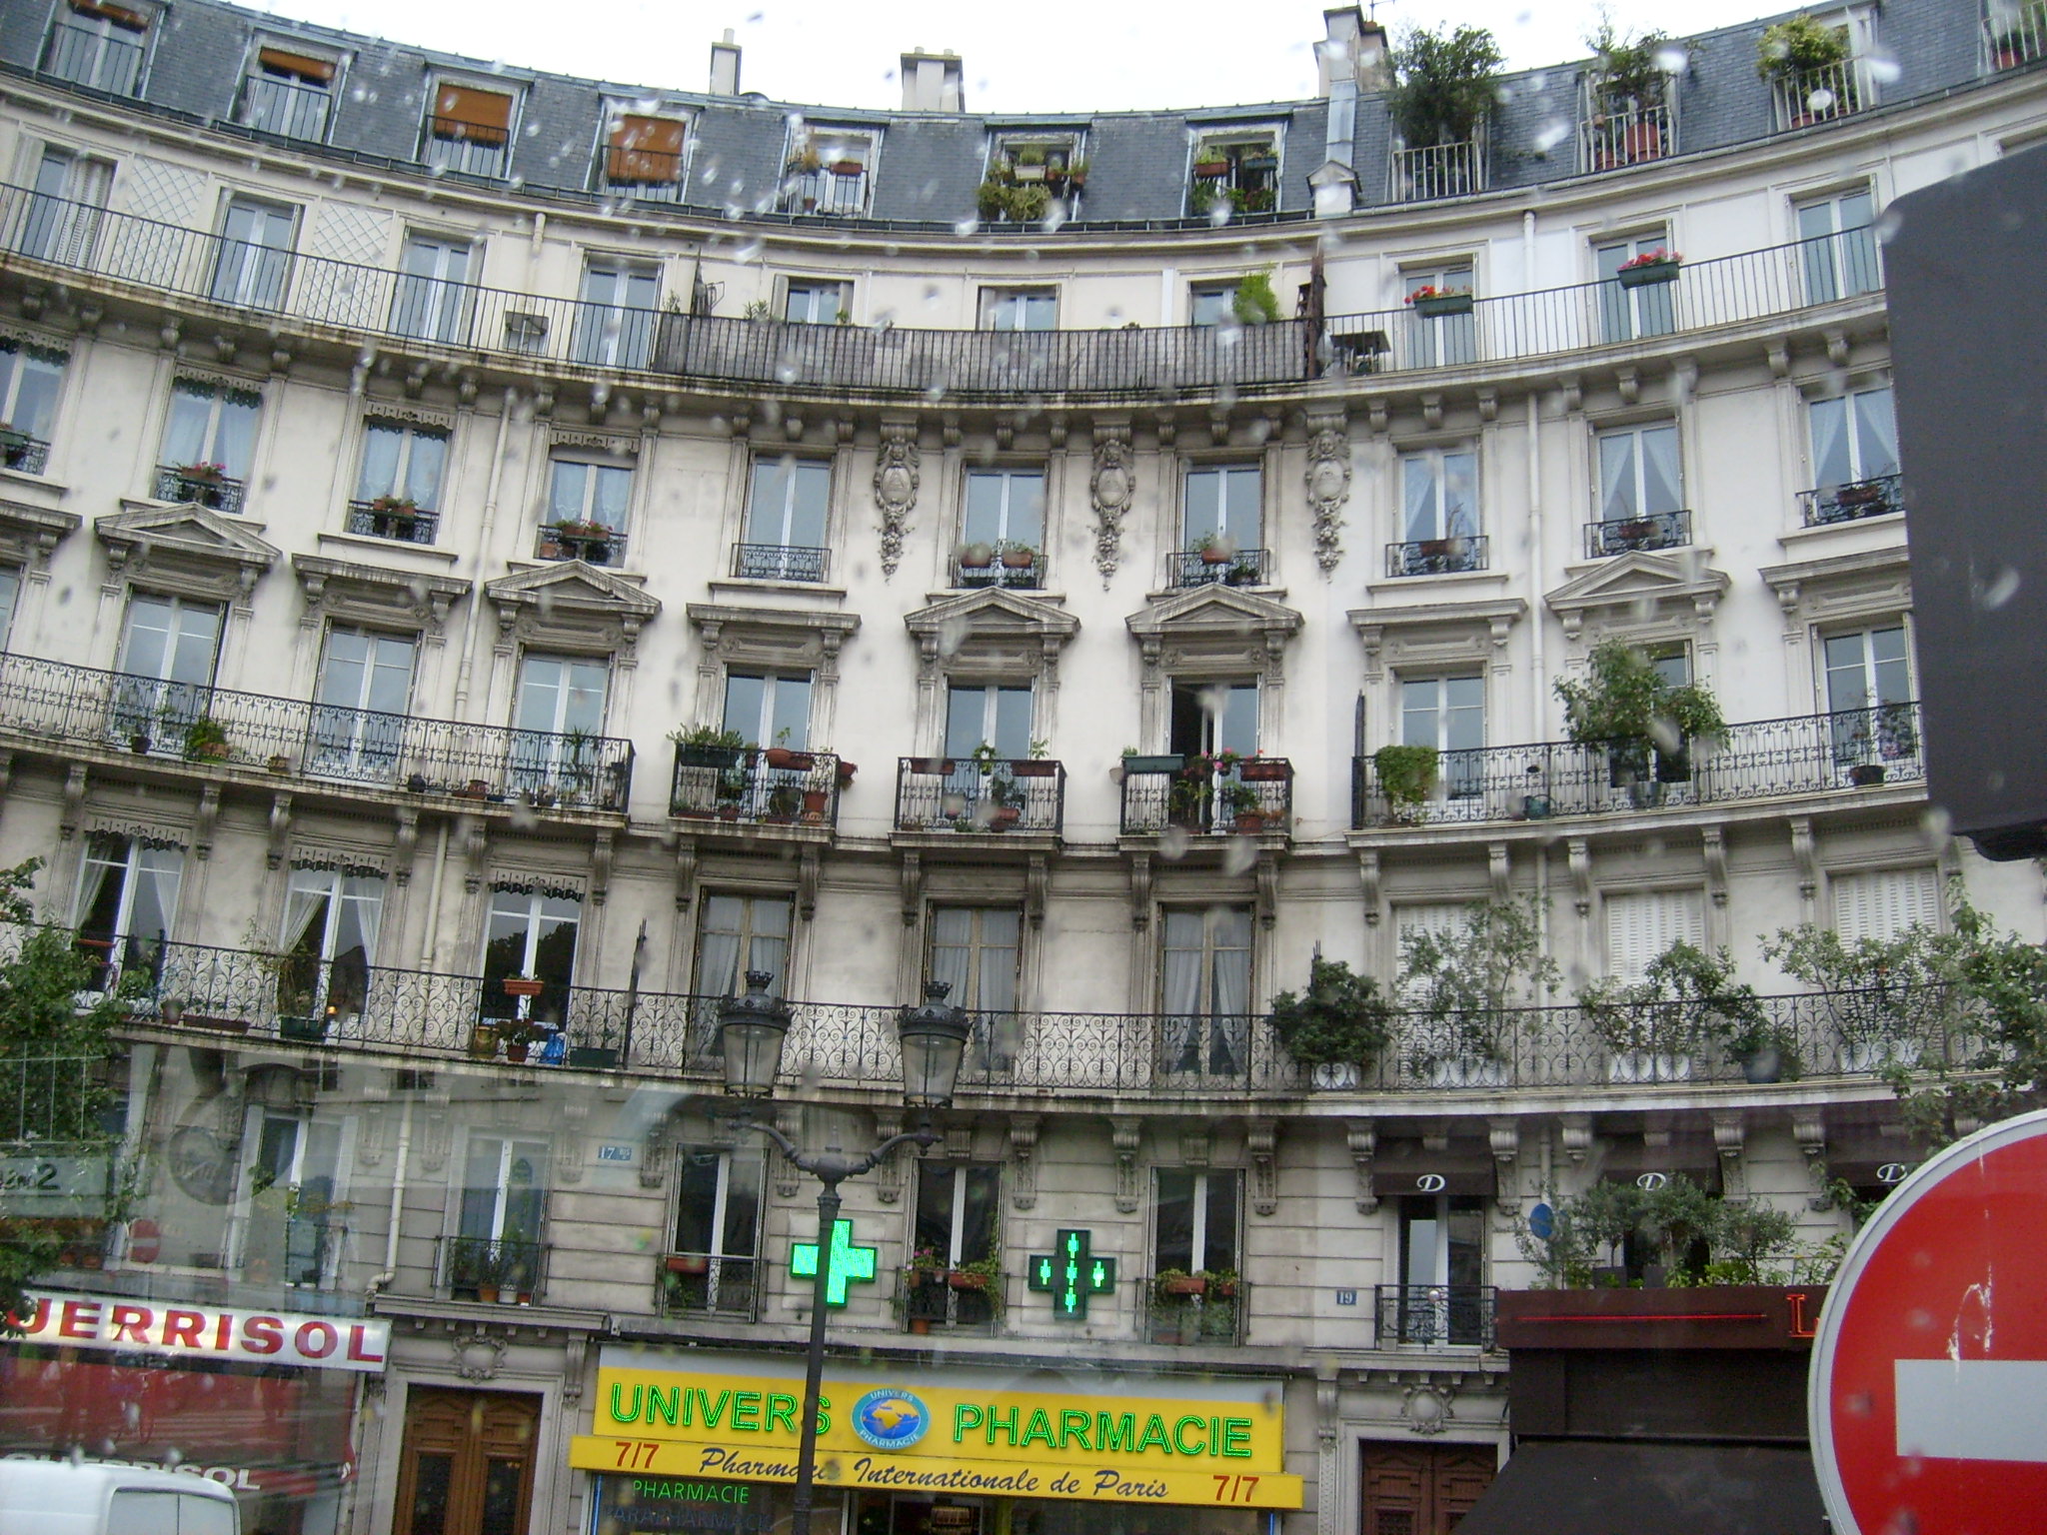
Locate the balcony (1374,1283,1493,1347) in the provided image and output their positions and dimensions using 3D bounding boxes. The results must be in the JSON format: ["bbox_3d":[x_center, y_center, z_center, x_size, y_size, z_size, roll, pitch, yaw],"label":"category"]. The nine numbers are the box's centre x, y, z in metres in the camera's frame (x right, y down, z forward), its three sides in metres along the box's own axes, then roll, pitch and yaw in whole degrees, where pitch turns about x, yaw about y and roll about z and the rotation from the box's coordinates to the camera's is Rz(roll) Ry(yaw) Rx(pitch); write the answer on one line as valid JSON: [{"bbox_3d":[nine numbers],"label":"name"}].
[{"bbox_3d":[4.836,6.454,24.282,1.440,0.730,0.280,-3,-20,19],"label":"balcony"}]

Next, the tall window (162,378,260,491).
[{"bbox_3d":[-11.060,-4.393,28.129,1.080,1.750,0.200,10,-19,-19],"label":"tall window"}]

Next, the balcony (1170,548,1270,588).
[{"bbox_3d":[2.577,-2.598,27.116,1.285,0.531,0.300,-1,-20,12],"label":"balcony"}]

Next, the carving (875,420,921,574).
[{"bbox_3d":[-1.859,-3.841,30.111,0.653,2.444,0.280,3,-17,2],"label":"carving"}]

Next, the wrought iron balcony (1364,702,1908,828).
[{"bbox_3d":[7.191,0.119,24.194,6.556,0.914,0.983,-6,-21,24],"label":"wrought iron balcony"}]

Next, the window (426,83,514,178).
[{"bbox_3d":[-7.982,-9.170,29.855,1.110,1.500,0.200,8,-20,-13],"label":"window"}]

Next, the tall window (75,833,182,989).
[{"bbox_3d":[-11.098,1.874,25.671,1.180,2.190,0.200,10,-20,-20],"label":"tall window"}]

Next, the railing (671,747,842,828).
[{"bbox_3d":[-3.664,0.340,28.553,2.252,1.030,0.630,4,-17,-2],"label":"railing"}]

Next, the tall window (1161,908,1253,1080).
[{"bbox_3d":[2.340,2.888,26.508,1.180,2.290,0.200,-1,-19,12],"label":"tall window"}]

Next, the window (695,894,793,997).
[{"bbox_3d":[-3.546,2.655,26.225,1.183,2.147,0.200,4,-19,-2],"label":"window"}]

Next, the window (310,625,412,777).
[{"bbox_3d":[-8.874,-0.809,27.753,1.150,2.250,0.200,8,-19,-13],"label":"window"}]

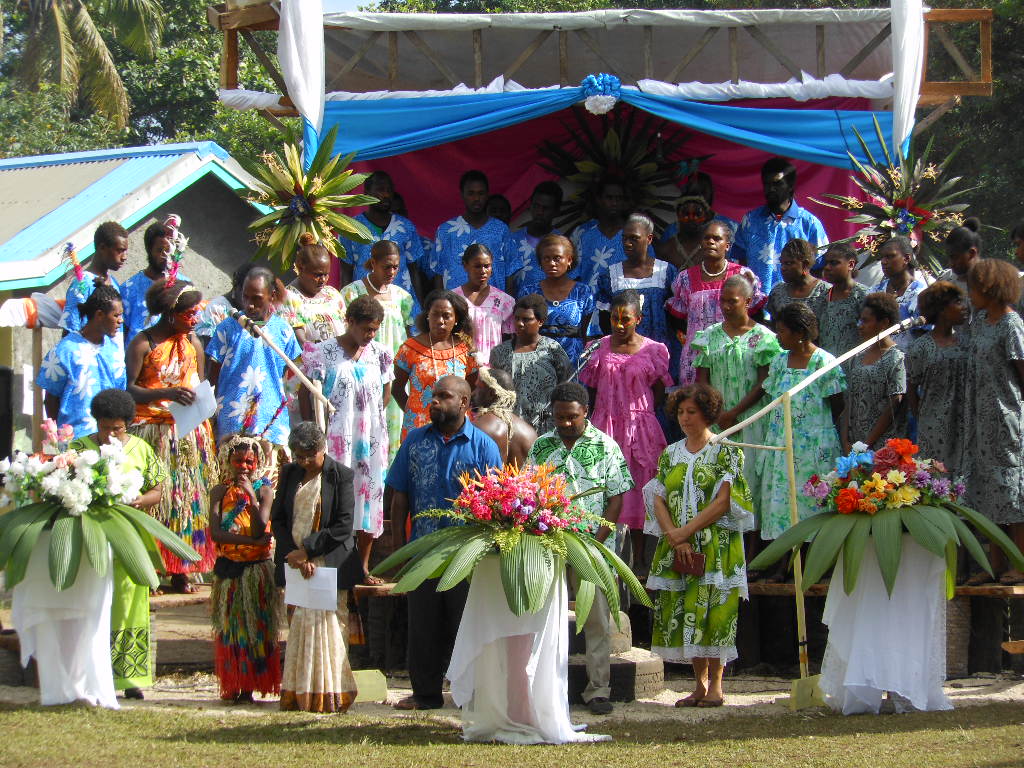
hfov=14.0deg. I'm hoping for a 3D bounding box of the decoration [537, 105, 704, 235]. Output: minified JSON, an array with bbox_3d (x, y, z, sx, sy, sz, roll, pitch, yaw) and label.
[{"bbox_3d":[0.651,-1.318,26.000,1.060,0.920,0.300,0,0,0],"label":"decoration"}]

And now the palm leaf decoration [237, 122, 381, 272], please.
[{"bbox_3d":[-1.176,-1.078,24.100,0.790,0.850,0.330,0,0,0],"label":"palm leaf decoration"}]

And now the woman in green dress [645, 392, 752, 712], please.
[{"bbox_3d":[0.939,0.813,21.000,0.510,1.610,0.360,0,0,23],"label":"woman in green dress"}]

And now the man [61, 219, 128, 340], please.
[{"bbox_3d":[-2.296,-0.065,23.100,0.430,1.670,0.270,0,0,-38],"label":"man"}]

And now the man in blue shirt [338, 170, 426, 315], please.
[{"bbox_3d":[-0.761,-0.404,24.500,0.500,1.700,0.330,0,0,-3],"label":"man in blue shirt"}]

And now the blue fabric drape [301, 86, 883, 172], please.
[{"bbox_3d":[0.538,-1.470,24.000,3.330,0.500,0.250,0,0,0],"label":"blue fabric drape"}]

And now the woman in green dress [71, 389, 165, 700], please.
[{"bbox_3d":[-2.024,0.818,21.400,0.480,1.580,0.360,0,0,-10],"label":"woman in green dress"}]

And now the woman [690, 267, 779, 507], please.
[{"bbox_3d":[1.243,0.194,23.100,0.480,1.600,0.340,0,0,12],"label":"woman"}]

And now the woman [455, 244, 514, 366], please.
[{"bbox_3d":[-0.162,-0.013,23.700,0.470,1.560,0.320,0,0,-9],"label":"woman"}]

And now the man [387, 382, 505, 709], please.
[{"bbox_3d":[-0.341,0.802,21.100,0.520,1.700,0.340,0,0,20],"label":"man"}]

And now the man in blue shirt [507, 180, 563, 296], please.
[{"bbox_3d":[0.158,-0.380,24.900,0.490,1.670,0.330,0,0,11],"label":"man in blue shirt"}]

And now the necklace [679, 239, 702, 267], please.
[{"bbox_3d":[1.009,-0.737,23.700,0.160,0.190,0.110,0,0,3],"label":"necklace"}]

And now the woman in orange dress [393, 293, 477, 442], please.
[{"bbox_3d":[-0.418,0.276,22.800,0.470,1.600,0.340,0,0,0],"label":"woman in orange dress"}]

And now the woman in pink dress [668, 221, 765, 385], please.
[{"bbox_3d":[1.162,-0.119,23.700,0.530,1.620,0.350,0,0,9],"label":"woman in pink dress"}]

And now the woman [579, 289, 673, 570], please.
[{"bbox_3d":[0.612,0.270,22.500,0.500,1.560,0.320,0,0,7],"label":"woman"}]

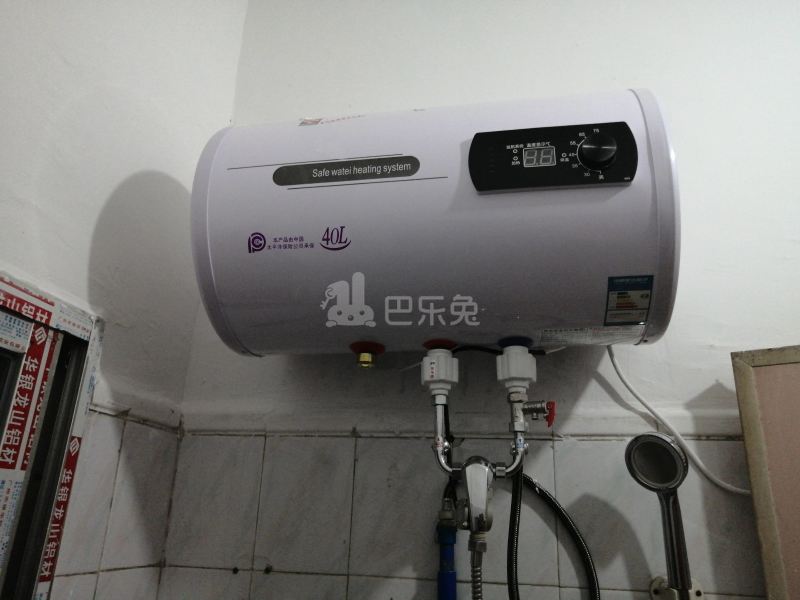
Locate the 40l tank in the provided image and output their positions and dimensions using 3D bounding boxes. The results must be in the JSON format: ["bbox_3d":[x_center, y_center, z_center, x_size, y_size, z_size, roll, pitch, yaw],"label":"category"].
[{"bbox_3d":[0.051,-0.098,0.854,0.572,0.340,0.348,-2,-20,10],"label":"40l tank"}]

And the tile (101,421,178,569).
[{"bbox_3d":[-0.388,0.294,0.904,0.009,0.200,0.150,-2,-20,11],"label":"tile"}]

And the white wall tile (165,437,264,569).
[{"bbox_3d":[-0.294,0.319,0.964,0.150,0.200,0.009,-2,-20,11],"label":"white wall tile"}]

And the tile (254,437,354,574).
[{"bbox_3d":[-0.145,0.315,0.936,0.150,0.200,0.009,-2,-20,11],"label":"tile"}]

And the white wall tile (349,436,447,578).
[{"bbox_3d":[0.003,0.310,0.908,0.150,0.200,0.009,-2,-20,11],"label":"white wall tile"}]

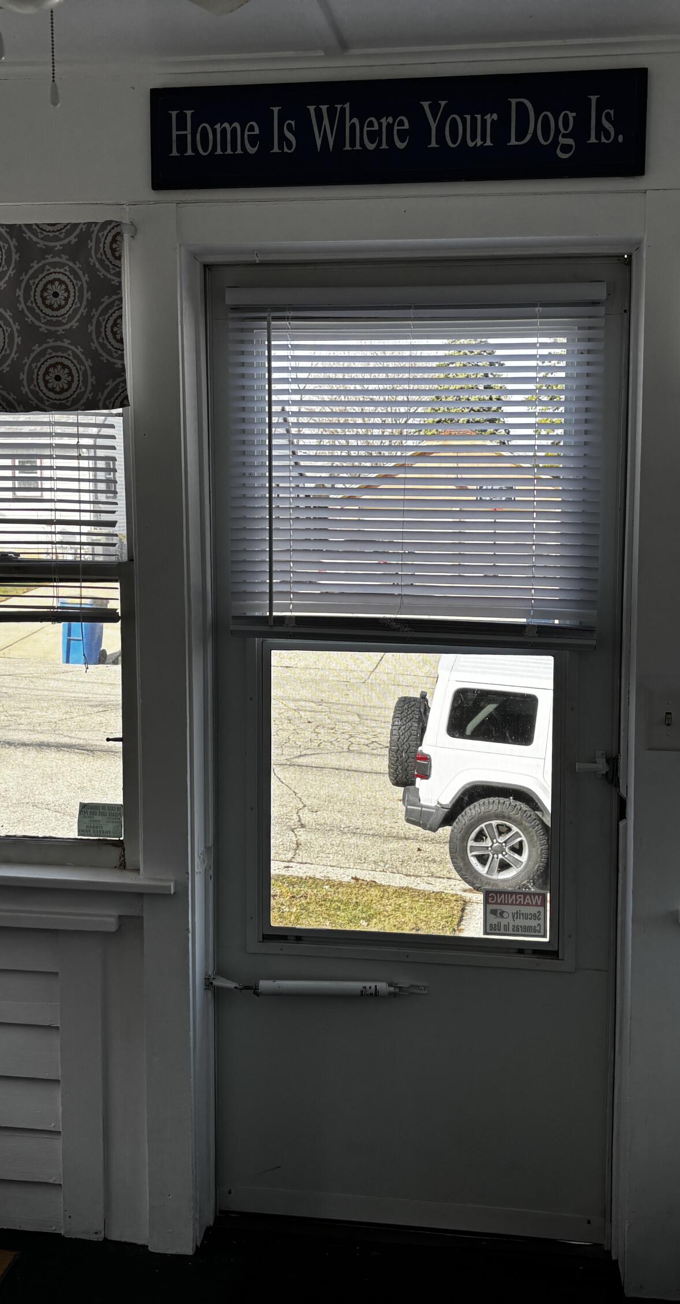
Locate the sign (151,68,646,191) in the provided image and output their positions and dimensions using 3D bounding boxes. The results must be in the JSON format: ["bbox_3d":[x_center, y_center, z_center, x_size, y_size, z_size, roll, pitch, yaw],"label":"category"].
[{"bbox_3d":[0.097,-0.953,2.394,0.911,0.186,0.020,1,6,8],"label":"sign"}]

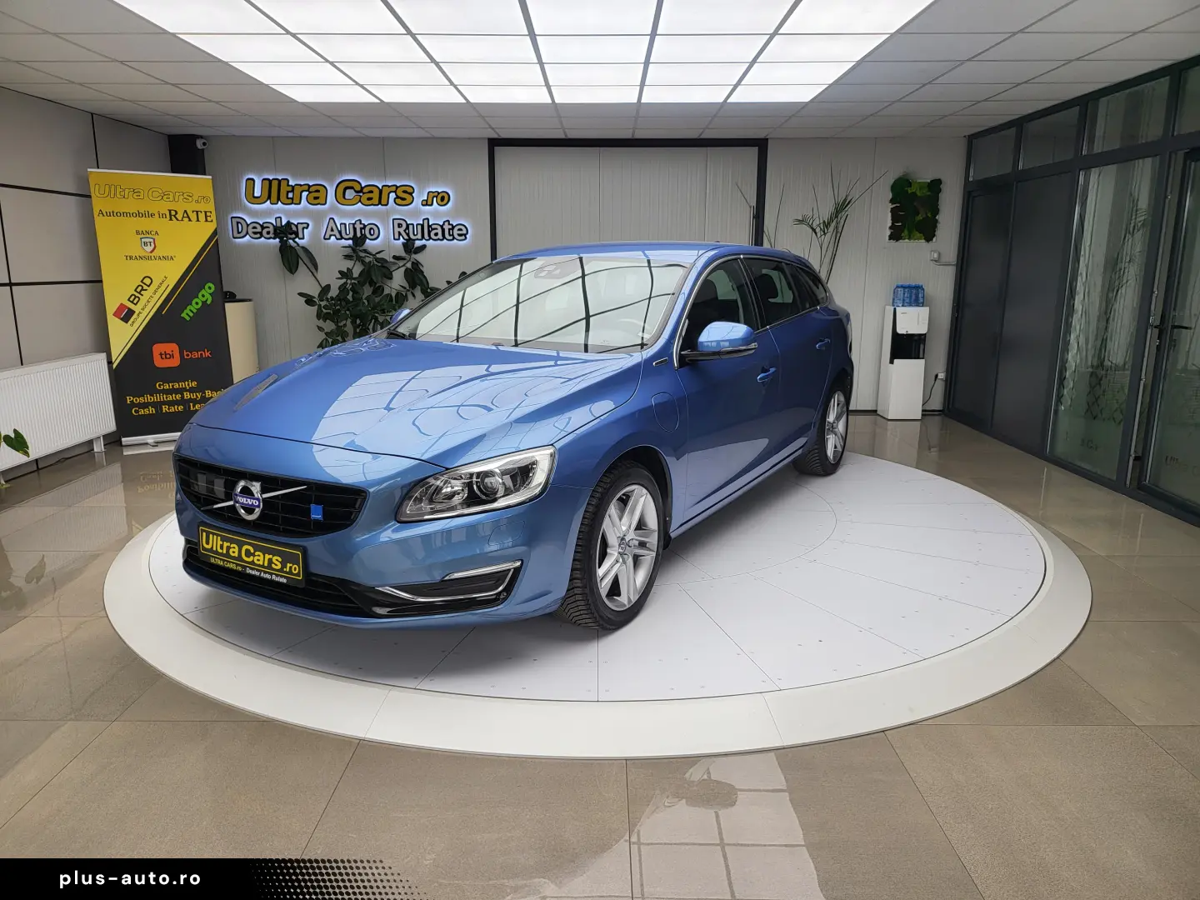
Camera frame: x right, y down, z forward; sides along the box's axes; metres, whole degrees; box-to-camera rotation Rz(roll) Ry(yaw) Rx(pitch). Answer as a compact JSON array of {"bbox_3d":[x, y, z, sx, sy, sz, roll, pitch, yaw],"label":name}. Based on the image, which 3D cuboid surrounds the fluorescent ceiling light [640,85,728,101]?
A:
[{"bbox_3d":[0.582,-2.428,5.645,0.591,0.051,0.596,0,13,0],"label":"fluorescent ceiling light"}]

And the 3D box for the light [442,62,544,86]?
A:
[{"bbox_3d":[-0.635,-2.300,5.062,0.591,0.051,0.596,0,13,0],"label":"light"}]

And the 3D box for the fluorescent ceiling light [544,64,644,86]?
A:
[{"bbox_3d":[-0.029,-2.298,5.058,0.591,0.051,0.596,0,13,0],"label":"fluorescent ceiling light"}]

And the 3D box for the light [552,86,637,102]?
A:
[{"bbox_3d":[-0.028,-2.406,5.590,0.600,0.050,0.600,0,13,0],"label":"light"}]

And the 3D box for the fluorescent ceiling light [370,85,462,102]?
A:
[{"bbox_3d":[-1.236,-2.434,5.657,0.591,0.051,0.596,0,13,0],"label":"fluorescent ceiling light"}]

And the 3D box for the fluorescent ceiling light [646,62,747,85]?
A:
[{"bbox_3d":[0.577,-2.296,5.054,0.591,0.051,0.596,0,13,0],"label":"fluorescent ceiling light"}]

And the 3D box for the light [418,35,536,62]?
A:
[{"bbox_3d":[-0.639,-2.167,4.470,0.591,0.051,0.596,0,13,0],"label":"light"}]

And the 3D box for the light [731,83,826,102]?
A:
[{"bbox_3d":[1.188,-2.426,5.641,0.591,0.051,0.596,0,13,0],"label":"light"}]

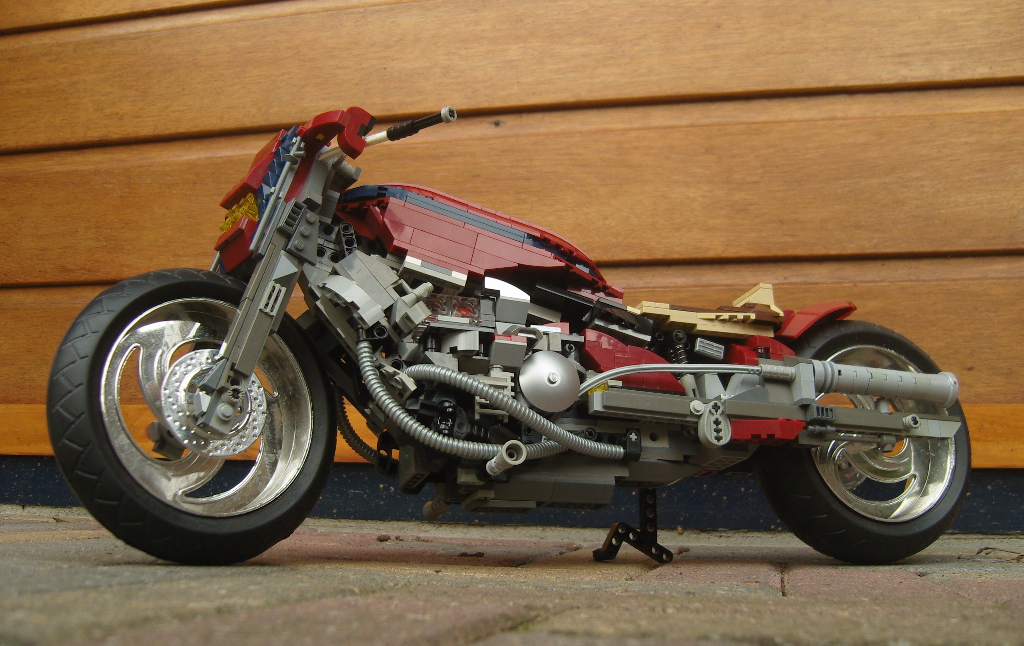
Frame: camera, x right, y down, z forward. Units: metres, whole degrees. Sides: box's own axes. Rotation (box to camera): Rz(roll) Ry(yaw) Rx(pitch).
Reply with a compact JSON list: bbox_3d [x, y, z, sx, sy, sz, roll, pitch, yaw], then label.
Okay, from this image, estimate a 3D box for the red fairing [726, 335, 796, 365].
[{"bbox_3d":[0.140,0.016,0.565,0.037,0.020,0.020,4,-16,-16],"label":"red fairing"}]

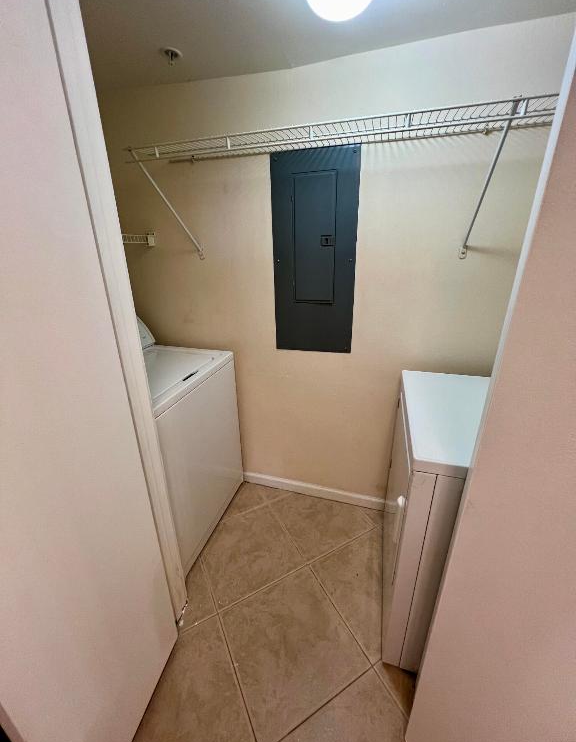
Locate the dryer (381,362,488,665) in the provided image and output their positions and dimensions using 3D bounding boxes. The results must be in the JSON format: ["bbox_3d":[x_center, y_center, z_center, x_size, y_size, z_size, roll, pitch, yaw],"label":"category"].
[{"bbox_3d":[0.751,0.522,1.079,0.680,1.050,0.690,6,21,17],"label":"dryer"}]

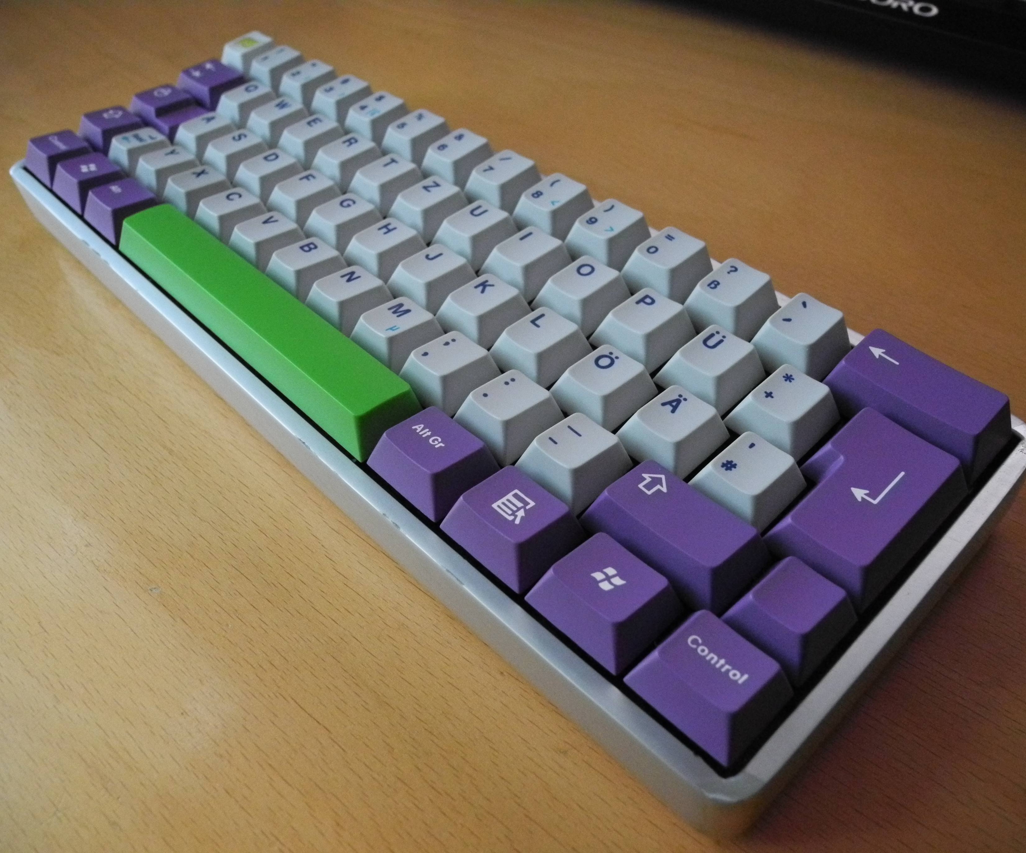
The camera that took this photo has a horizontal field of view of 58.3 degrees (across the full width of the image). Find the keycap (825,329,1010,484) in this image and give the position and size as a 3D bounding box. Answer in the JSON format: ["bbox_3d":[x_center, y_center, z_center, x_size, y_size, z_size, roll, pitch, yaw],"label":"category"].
[{"bbox_3d":[0.081,-0.005,0.185,0.018,0.009,0.037,-38,54,-24],"label":"keycap"}]

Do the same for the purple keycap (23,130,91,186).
[{"bbox_3d":[-0.145,-0.087,0.292,0.018,0.009,0.023,-38,54,-24],"label":"purple keycap"}]

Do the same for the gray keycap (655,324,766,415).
[{"bbox_3d":[0.042,-0.013,0.198,0.018,0.008,0.018,-38,54,-24],"label":"gray keycap"}]

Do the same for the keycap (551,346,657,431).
[{"bbox_3d":[0.019,-0.009,0.198,0.018,0.007,0.018,-38,54,-24],"label":"keycap"}]

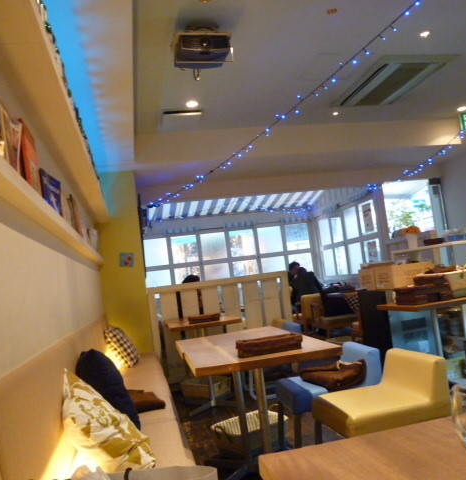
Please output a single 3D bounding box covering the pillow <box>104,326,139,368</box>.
[{"bbox_3d":[-0.925,0.900,3.870,0.120,0.340,0.360,-34,-8,5],"label":"pillow"}]

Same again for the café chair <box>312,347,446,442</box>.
[{"bbox_3d":[0.681,0.842,2.098,0.460,0.600,0.410,-6,-5,-12],"label":"café chair"}]

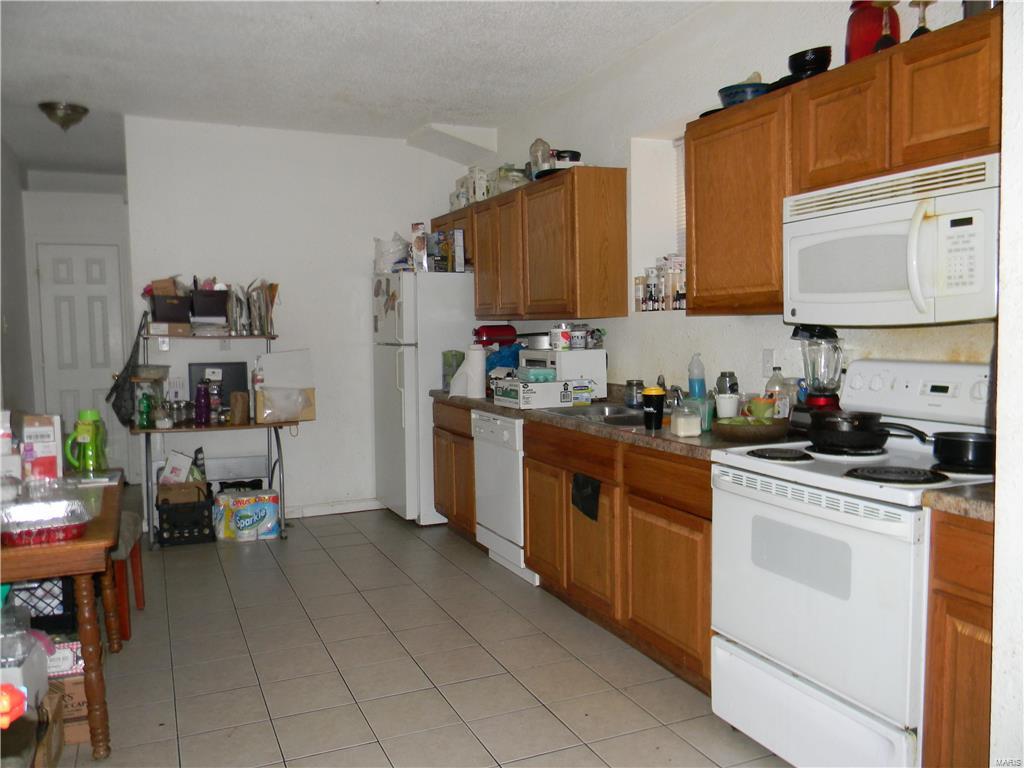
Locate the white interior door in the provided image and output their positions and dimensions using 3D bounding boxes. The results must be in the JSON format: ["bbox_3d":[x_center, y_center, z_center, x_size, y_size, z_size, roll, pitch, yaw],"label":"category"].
[{"bbox_3d":[-3.533,-0.135,6.864,0.610,2.030,0.045,-3,5,-24],"label":"white interior door"}]

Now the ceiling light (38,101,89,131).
[{"bbox_3d":[-2.696,-1.609,4.998,0.295,0.150,0.295,-3,5,-24],"label":"ceiling light"}]

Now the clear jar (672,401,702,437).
[{"bbox_3d":[0.657,0.127,3.133,0.092,0.130,0.092,-3,5,-24],"label":"clear jar"}]

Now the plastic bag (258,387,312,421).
[{"bbox_3d":[-1.425,0.126,5.172,0.330,0.210,0.170,-3,5,-24],"label":"plastic bag"}]

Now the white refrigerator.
[{"bbox_3d":[-0.510,0.087,5.923,0.770,1.695,0.705,-3,5,-24],"label":"white refrigerator"}]

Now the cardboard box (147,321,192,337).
[{"bbox_3d":[-2.205,-0.355,5.344,0.270,0.096,0.220,-3,5,-24],"label":"cardboard box"}]

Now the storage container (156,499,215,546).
[{"bbox_3d":[-2.128,0.867,5.419,0.335,0.285,0.330,-2,4,-21],"label":"storage container"}]

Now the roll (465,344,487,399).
[{"bbox_3d":[-0.213,-0.073,4.830,0.128,0.305,0.128,-1,4,0],"label":"roll"}]

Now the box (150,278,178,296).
[{"bbox_3d":[-2.244,-0.598,5.355,0.155,0.150,0.130,-3,4,-24],"label":"box"}]

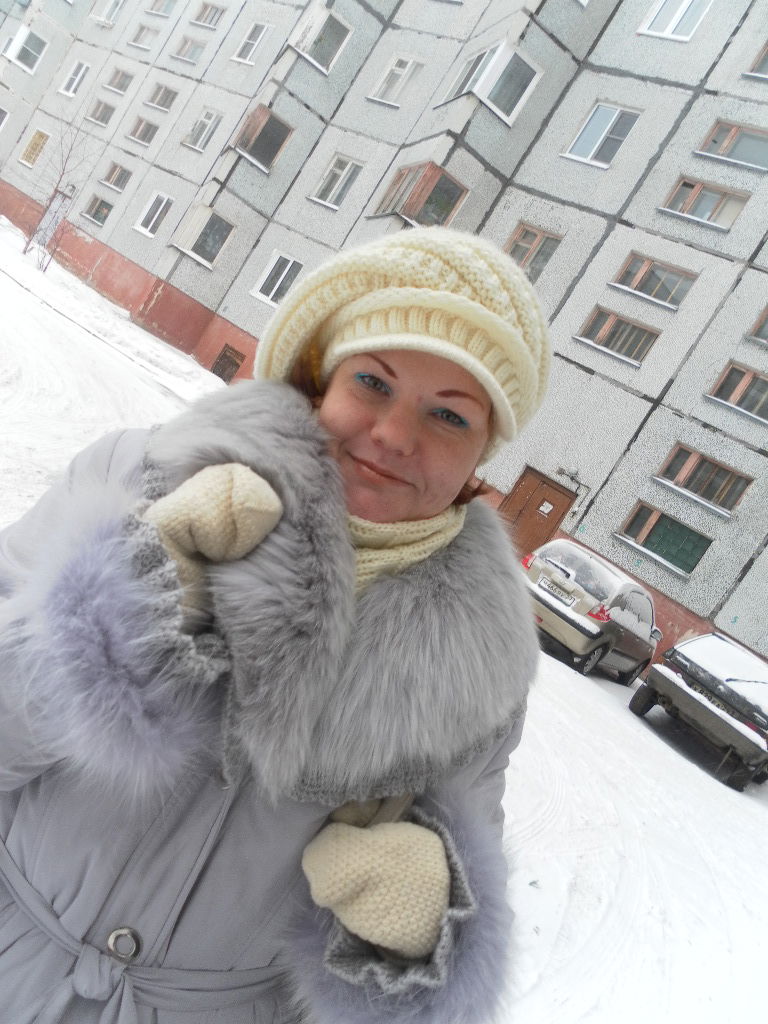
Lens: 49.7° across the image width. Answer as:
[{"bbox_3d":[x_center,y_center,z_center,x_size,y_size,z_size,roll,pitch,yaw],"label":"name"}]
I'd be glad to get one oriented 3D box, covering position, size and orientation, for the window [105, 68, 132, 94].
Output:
[{"bbox_3d":[-8.923,-14.571,28.088,1.372,0.653,0.150,36,6,36],"label":"window"}]

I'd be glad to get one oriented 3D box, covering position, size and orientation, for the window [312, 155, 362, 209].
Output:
[{"bbox_3d":[-1.145,-8.381,21.017,1.049,1.239,0.150,36,6,36],"label":"window"}]

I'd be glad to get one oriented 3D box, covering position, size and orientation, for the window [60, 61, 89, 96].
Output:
[{"bbox_3d":[-10.957,-15.398,29.440,1.101,1.210,0.180,36,7,36],"label":"window"}]

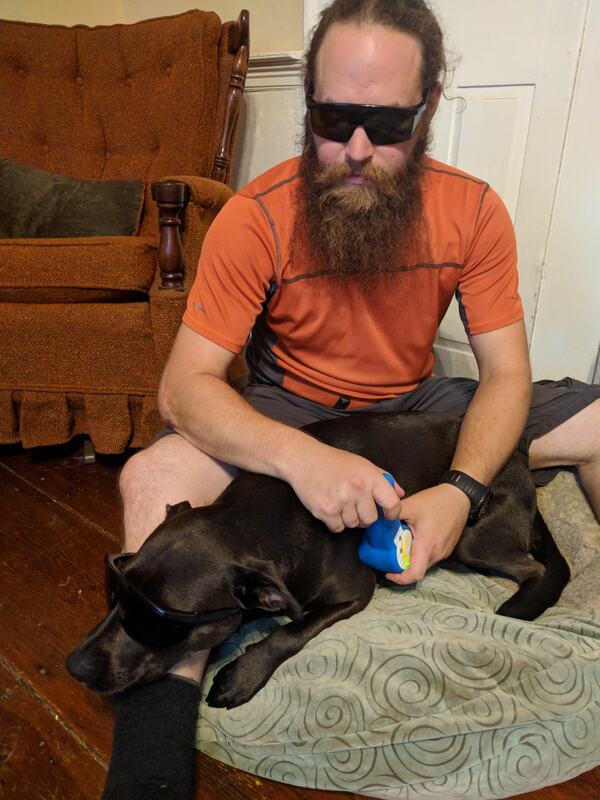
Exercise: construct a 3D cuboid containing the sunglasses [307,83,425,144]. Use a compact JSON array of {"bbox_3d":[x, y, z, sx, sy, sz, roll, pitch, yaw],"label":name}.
[{"bbox_3d":[0.098,-0.405,0.830,0.150,0.055,0.140,5,40,14],"label":"sunglasses"}]

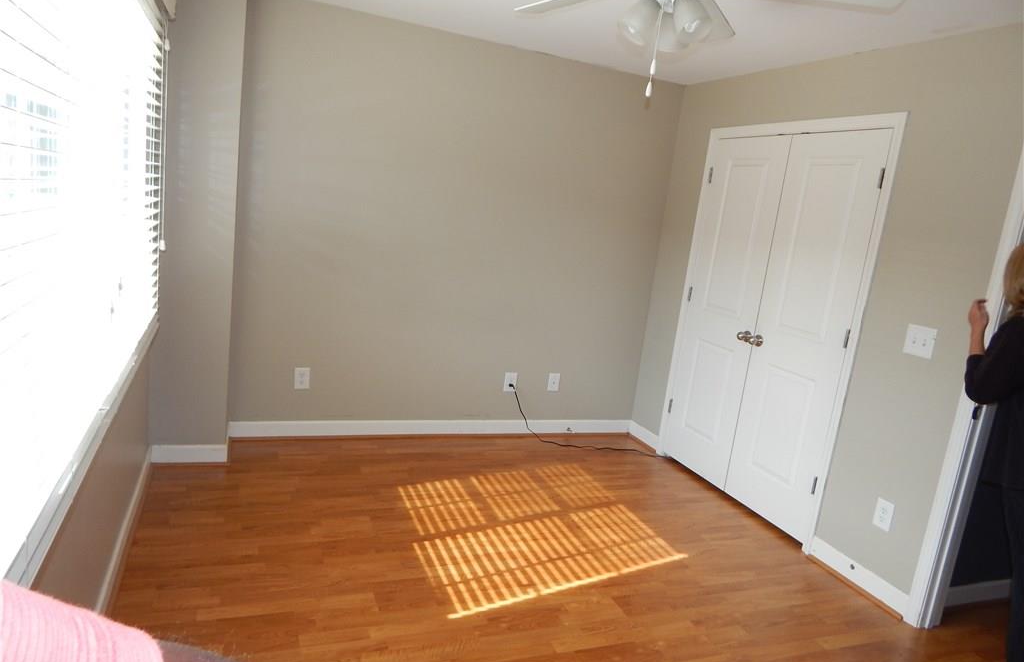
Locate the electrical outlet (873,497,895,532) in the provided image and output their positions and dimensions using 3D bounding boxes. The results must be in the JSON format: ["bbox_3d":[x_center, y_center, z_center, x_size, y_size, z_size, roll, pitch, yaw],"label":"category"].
[{"bbox_3d":[1.641,0.808,2.874,0.012,0.126,0.077,3,12,-22],"label":"electrical outlet"}]

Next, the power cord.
[{"bbox_3d":[0.495,0.586,4.303,0.994,0.374,0.451,3,12,-22],"label":"power cord"}]

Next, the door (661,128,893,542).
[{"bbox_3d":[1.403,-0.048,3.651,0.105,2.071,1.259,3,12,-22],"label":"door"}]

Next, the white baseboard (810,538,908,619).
[{"bbox_3d":[1.577,1.113,2.989,0.018,0.102,0.505,3,12,-22],"label":"white baseboard"}]

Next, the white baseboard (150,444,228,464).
[{"bbox_3d":[-1.657,0.640,3.351,0.350,0.102,0.018,3,12,-22],"label":"white baseboard"}]

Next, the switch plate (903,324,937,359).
[{"bbox_3d":[1.725,0.043,2.753,0.012,0.126,0.126,3,12,-22],"label":"switch plate"}]

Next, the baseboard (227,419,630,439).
[{"bbox_3d":[-0.373,0.632,4.214,2.678,0.102,0.018,3,12,-22],"label":"baseboard"}]

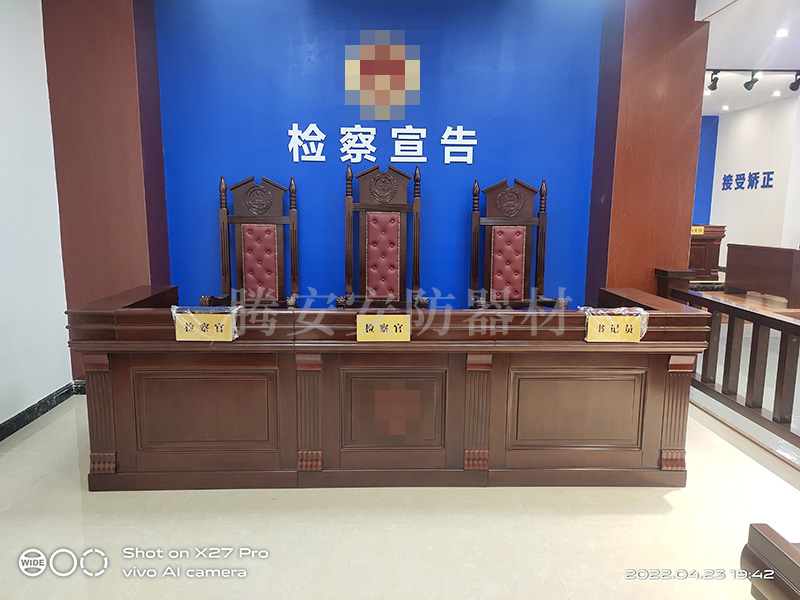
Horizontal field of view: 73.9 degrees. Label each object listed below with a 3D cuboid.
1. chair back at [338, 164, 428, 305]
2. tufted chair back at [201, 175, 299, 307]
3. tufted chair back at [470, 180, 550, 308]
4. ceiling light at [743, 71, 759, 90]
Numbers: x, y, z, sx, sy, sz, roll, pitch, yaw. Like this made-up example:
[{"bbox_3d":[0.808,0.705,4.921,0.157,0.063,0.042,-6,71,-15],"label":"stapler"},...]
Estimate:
[{"bbox_3d":[-0.122,-0.176,3.865,0.630,1.604,0.640,0,10,-2],"label":"chair back"},{"bbox_3d":[-0.999,-0.089,3.632,0.630,1.497,0.640,0,10,-4],"label":"tufted chair back"},{"bbox_3d":[0.811,-0.093,3.752,0.630,1.497,0.640,0,10,0],"label":"tufted chair back"},{"bbox_3d":[3.495,-2.189,5.300,0.135,0.175,0.090,8,11,40],"label":"ceiling light"}]

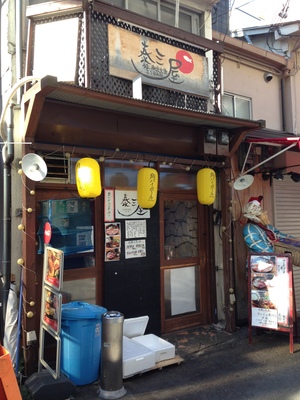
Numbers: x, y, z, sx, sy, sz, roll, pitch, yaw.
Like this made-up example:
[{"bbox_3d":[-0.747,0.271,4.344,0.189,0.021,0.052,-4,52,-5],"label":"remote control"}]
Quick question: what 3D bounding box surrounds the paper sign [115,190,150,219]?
[{"bbox_3d":[-0.189,0.051,4.477,0.510,0.335,0.015,1,-3,-40],"label":"paper sign"}]

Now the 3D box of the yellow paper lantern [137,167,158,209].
[{"bbox_3d":[-0.025,-0.133,4.372,0.240,0.475,0.240,-1,-2,0],"label":"yellow paper lantern"}]

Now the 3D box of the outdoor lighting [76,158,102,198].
[{"bbox_3d":[-0.628,-0.224,3.938,0.250,0.450,0.250,-5,-2,0],"label":"outdoor lighting"}]

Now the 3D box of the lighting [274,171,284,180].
[{"bbox_3d":[1.882,-0.352,5.550,0.115,0.125,0.125,1,-3,-35],"label":"lighting"}]

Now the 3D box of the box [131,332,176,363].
[{"bbox_3d":[0.017,1.545,3.973,0.280,0.117,0.455,0,-3,-31],"label":"box"}]

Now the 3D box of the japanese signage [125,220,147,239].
[{"bbox_3d":[-0.155,0.345,4.495,0.304,0.210,0.006,1,-3,-40],"label":"japanese signage"}]

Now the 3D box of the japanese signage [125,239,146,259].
[{"bbox_3d":[-0.162,0.581,4.477,0.303,0.208,0.006,1,-3,-40],"label":"japanese signage"}]

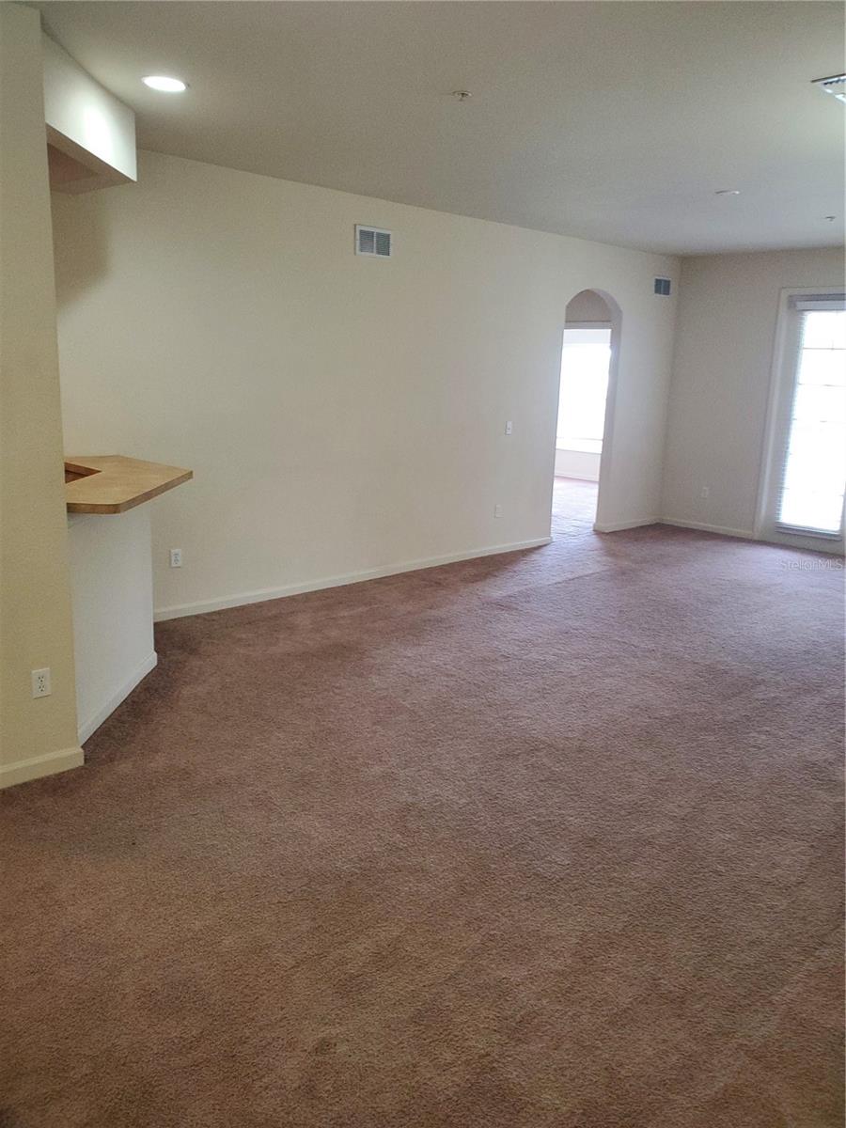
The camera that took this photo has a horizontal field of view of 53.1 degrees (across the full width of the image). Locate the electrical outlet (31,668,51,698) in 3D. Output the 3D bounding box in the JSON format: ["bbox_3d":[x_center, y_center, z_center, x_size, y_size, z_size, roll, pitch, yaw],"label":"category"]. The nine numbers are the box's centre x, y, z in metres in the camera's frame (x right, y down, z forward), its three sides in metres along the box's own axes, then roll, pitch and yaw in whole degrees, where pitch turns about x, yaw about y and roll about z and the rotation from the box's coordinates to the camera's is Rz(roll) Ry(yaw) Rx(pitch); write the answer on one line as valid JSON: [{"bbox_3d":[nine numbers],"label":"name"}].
[{"bbox_3d":[-1.487,0.464,3.298,0.070,0.115,0.010,-11,19,-43],"label":"electrical outlet"}]

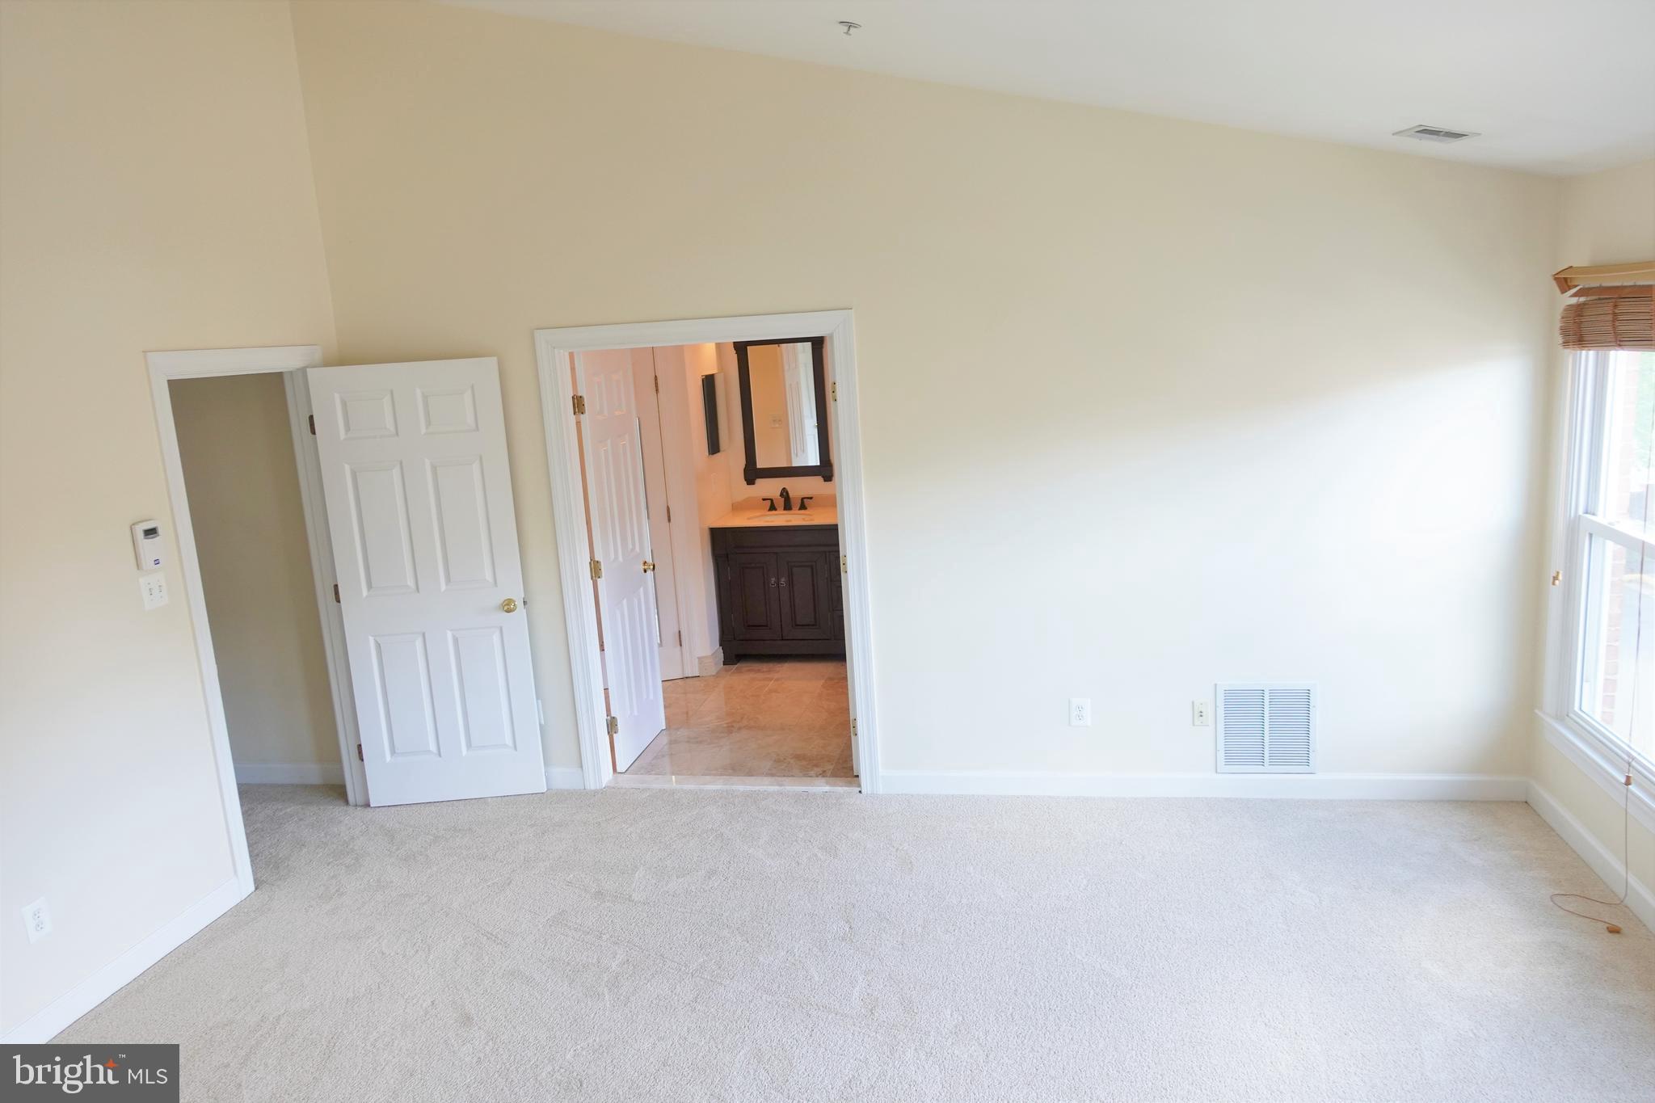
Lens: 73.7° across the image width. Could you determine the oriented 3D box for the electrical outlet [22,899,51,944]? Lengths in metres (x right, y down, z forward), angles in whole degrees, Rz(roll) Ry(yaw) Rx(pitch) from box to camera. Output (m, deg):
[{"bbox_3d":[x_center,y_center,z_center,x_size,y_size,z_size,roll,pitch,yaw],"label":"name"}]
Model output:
[{"bbox_3d":[-2.496,1.168,3.488,0.008,0.119,0.074,-2,11,11],"label":"electrical outlet"}]

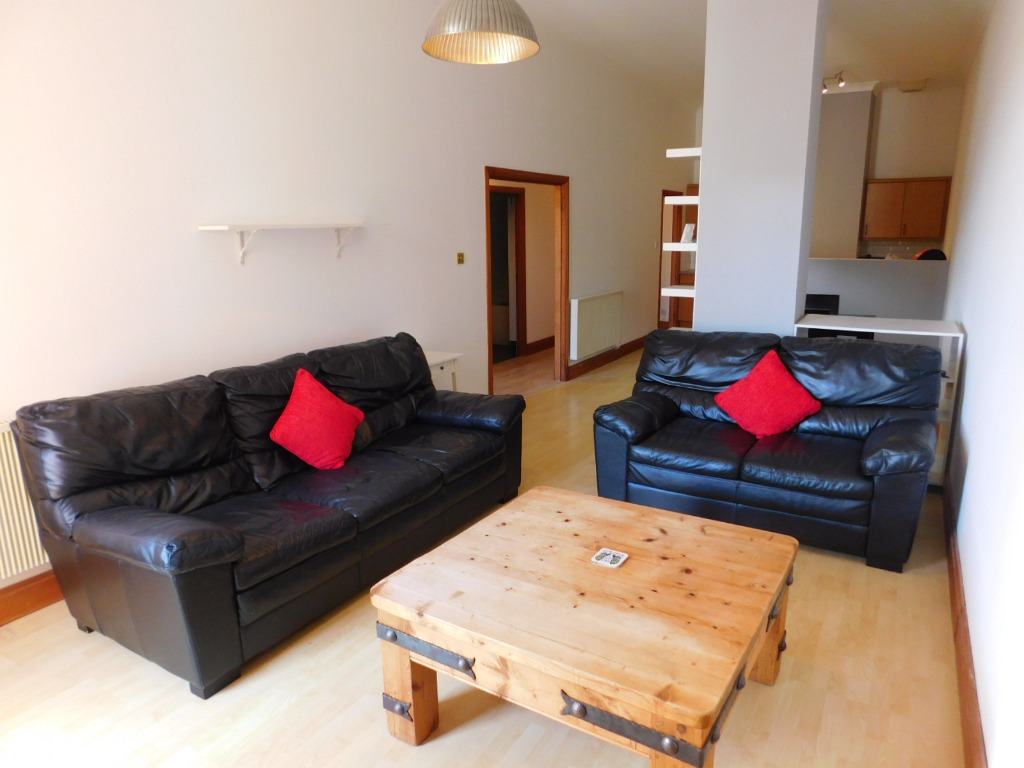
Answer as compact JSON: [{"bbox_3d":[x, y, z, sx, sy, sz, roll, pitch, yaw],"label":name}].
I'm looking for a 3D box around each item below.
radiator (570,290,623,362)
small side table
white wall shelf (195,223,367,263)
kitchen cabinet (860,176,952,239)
[{"bbox_3d":[0.962,-0.669,7.608,0.109,0.637,1.254,7,15,30],"label":"radiator"},{"bbox_3d":[-0.597,0.156,4.808,0.346,0.701,0.454,7,15,30],"label":"small side table"},{"bbox_3d":[-1.208,-0.756,3.694,0.227,0.207,0.923,7,15,30],"label":"white wall shelf"},{"bbox_3d":[5.154,-2.276,8.964,0.987,0.800,0.336,7,15,30],"label":"kitchen cabinet"}]

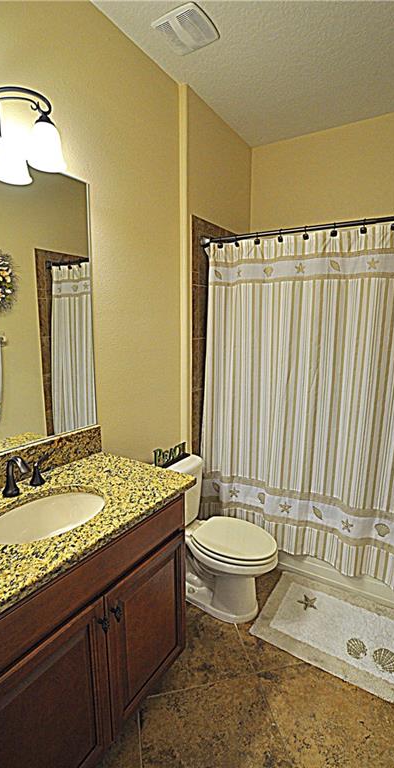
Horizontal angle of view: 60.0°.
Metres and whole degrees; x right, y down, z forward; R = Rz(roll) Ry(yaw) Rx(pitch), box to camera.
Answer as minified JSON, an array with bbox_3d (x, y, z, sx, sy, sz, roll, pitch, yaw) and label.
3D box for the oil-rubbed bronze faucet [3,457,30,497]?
[{"bbox_3d":[-0.637,0.328,1.212,0.155,0.147,0.058,6,10,33],"label":"oil-rubbed bronze faucet"}]

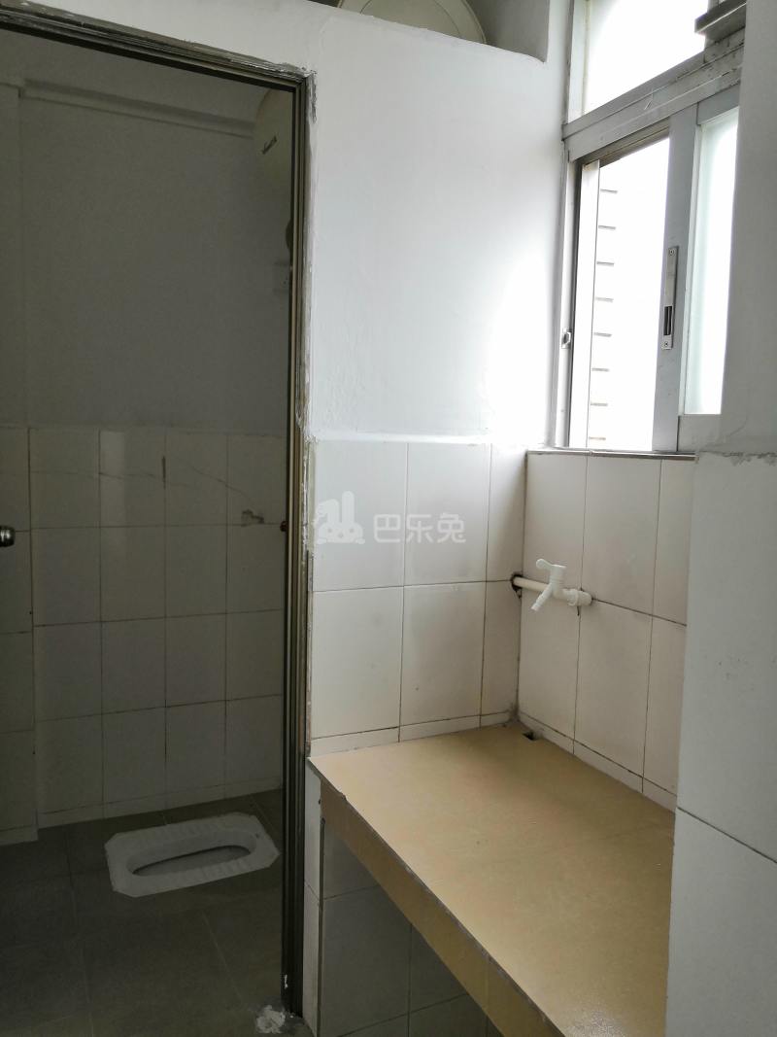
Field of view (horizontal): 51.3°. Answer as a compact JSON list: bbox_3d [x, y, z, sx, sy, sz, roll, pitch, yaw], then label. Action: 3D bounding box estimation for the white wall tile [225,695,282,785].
[{"bbox_3d":[-0.467,0.766,2.811,0.200,0.300,0.010,-1,6,-25],"label":"white wall tile"}]

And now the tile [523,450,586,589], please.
[{"bbox_3d":[0.351,0.005,1.701,0.010,0.281,0.202,-1,6,-25],"label":"tile"}]

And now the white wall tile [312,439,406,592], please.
[{"bbox_3d":[-0.056,-0.006,1.628,0.200,0.300,0.010,-1,6,-25],"label":"white wall tile"}]

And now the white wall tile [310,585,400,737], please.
[{"bbox_3d":[-0.065,0.296,1.677,0.202,0.304,0.010,-1,6,-25],"label":"white wall tile"}]

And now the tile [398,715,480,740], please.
[{"bbox_3d":[0.114,0.460,1.779,0.202,0.032,0.010,-1,6,-25],"label":"tile"}]

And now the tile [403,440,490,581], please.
[{"bbox_3d":[0.125,-0.009,1.713,0.200,0.300,0.010,-1,6,-25],"label":"tile"}]

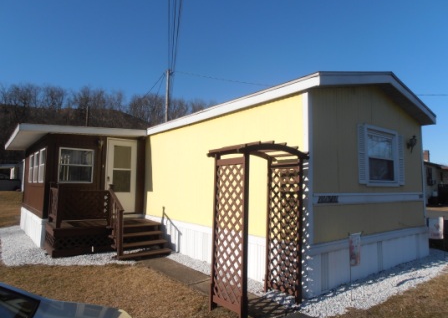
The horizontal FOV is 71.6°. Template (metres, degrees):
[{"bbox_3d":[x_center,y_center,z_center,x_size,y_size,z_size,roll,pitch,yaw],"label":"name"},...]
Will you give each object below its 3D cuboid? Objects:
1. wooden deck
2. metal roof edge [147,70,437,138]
[{"bbox_3d":[-2.633,1.340,7.062,2.309,1.510,1.968,5,-7,-38],"label":"wooden deck"},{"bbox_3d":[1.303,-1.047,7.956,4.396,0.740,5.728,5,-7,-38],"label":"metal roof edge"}]

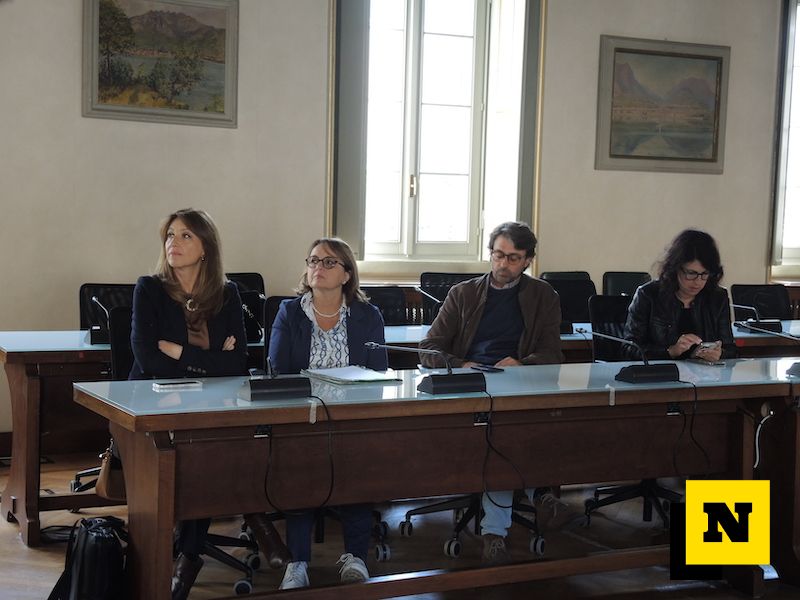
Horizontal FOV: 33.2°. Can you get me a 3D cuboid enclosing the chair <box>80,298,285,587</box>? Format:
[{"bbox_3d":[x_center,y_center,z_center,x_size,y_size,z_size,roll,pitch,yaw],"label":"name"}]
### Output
[{"bbox_3d":[-0.798,0.502,4.731,0.630,0.946,0.650,1,4,-14],"label":"chair"}]

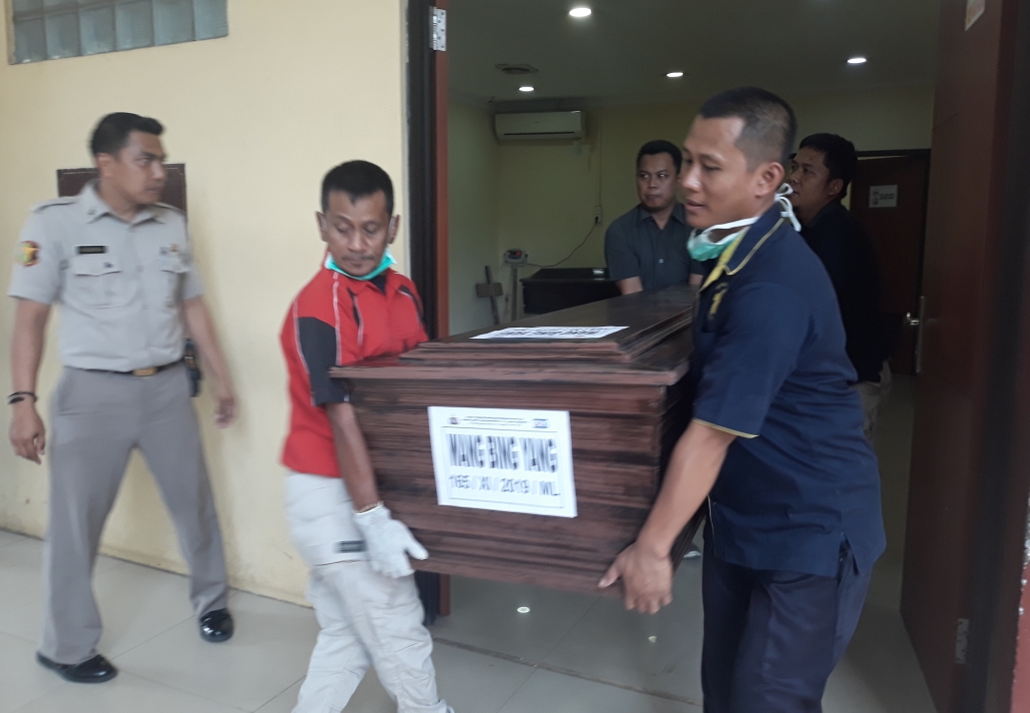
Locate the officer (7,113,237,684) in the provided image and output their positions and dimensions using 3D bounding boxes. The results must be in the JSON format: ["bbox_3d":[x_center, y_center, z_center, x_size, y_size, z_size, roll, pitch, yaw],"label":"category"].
[{"bbox_3d":[-1.121,0.119,2.388,0.620,1.640,0.400,-7,11,-43],"label":"officer"}]

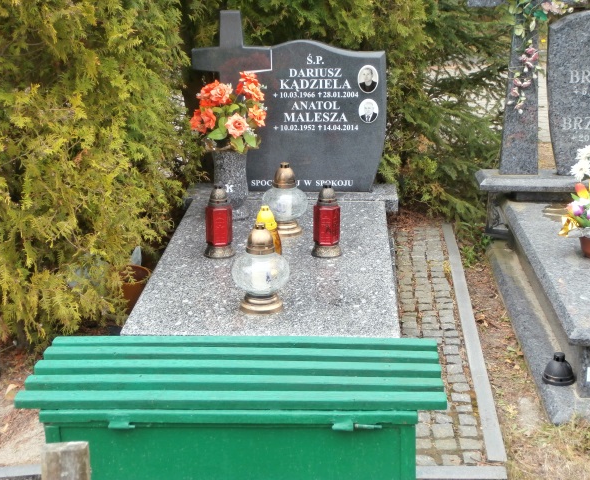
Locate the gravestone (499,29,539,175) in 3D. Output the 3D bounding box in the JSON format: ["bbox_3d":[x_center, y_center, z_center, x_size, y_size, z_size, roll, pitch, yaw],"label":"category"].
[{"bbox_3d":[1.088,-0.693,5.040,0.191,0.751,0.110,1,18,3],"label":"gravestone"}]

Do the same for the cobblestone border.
[{"bbox_3d":[0.593,0.343,4.339,0.310,0.080,2.567,1,18,4],"label":"cobblestone border"}]

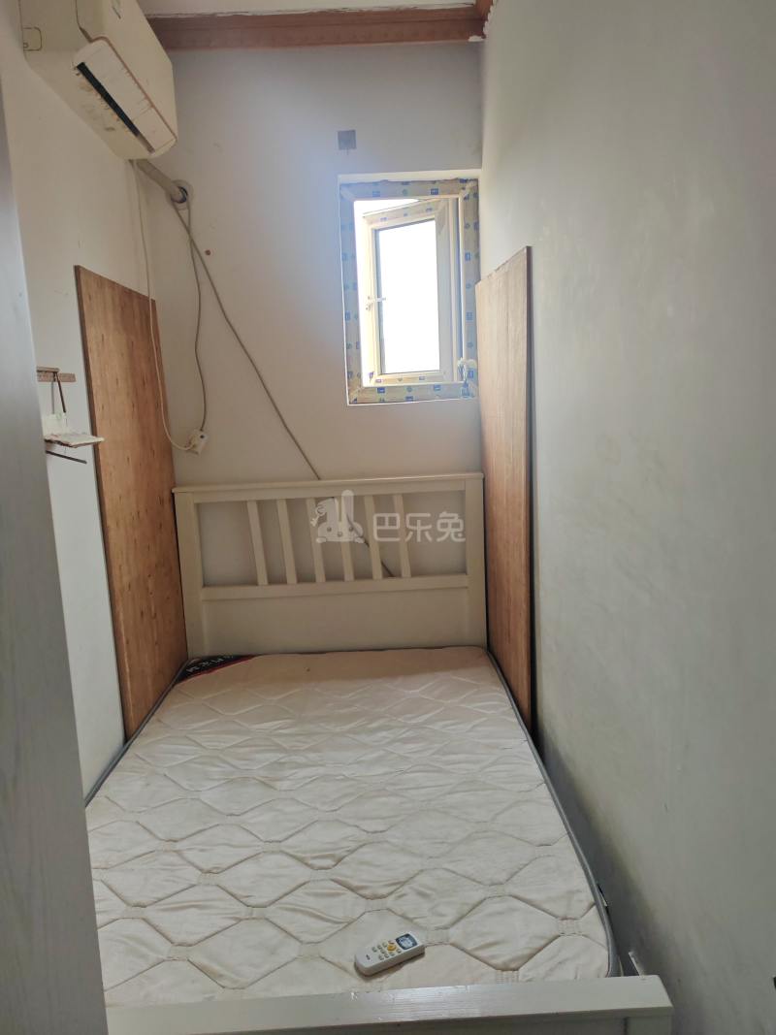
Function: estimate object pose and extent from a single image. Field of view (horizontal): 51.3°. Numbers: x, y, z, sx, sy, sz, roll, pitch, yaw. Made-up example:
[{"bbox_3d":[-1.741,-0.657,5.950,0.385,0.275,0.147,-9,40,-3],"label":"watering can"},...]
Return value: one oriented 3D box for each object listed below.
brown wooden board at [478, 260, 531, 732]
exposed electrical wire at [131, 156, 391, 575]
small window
[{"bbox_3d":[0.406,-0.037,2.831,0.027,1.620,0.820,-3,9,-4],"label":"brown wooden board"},{"bbox_3d":[-0.463,-0.545,3.117,0.910,1.610,0.110,-2,9,-1],"label":"exposed electrical wire"},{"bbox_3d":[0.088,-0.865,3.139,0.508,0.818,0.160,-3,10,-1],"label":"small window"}]

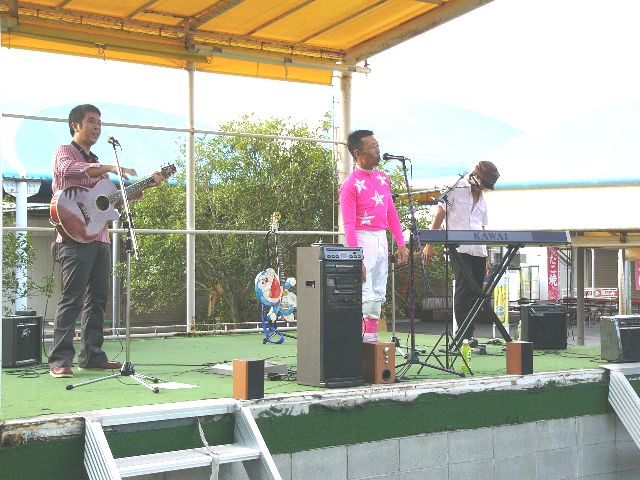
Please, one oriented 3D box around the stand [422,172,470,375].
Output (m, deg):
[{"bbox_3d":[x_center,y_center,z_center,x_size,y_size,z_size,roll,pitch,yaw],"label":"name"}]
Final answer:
[{"bbox_3d":[0.800,0.211,7.780,0.370,1.300,0.400,0,0,26],"label":"stand"}]

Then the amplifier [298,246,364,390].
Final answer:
[{"bbox_3d":[0.061,0.445,7.130,0.280,0.825,0.270,0,0,-36],"label":"amplifier"}]

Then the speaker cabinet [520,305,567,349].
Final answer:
[{"bbox_3d":[1.795,0.694,9.630,0.330,0.350,0.210,0,0,-9],"label":"speaker cabinet"}]

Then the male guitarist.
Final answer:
[{"bbox_3d":[-1.400,-0.009,7.730,0.680,1.740,0.520,0,0,-41],"label":"male guitarist"}]

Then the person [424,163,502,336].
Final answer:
[{"bbox_3d":[1.145,0.115,9.700,0.600,1.510,0.420,0,0,-14],"label":"person"}]

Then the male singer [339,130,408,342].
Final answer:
[{"bbox_3d":[0.352,0.058,8.200,0.500,1.610,0.330,0,0,-38],"label":"male singer"}]

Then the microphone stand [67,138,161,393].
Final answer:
[{"bbox_3d":[-1.147,0.117,7.030,0.590,1.480,0.660,0,0,-34],"label":"microphone stand"}]

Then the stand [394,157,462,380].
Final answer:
[{"bbox_3d":[0.580,0.155,7.630,0.580,1.410,0.620,0,0,-34],"label":"stand"}]

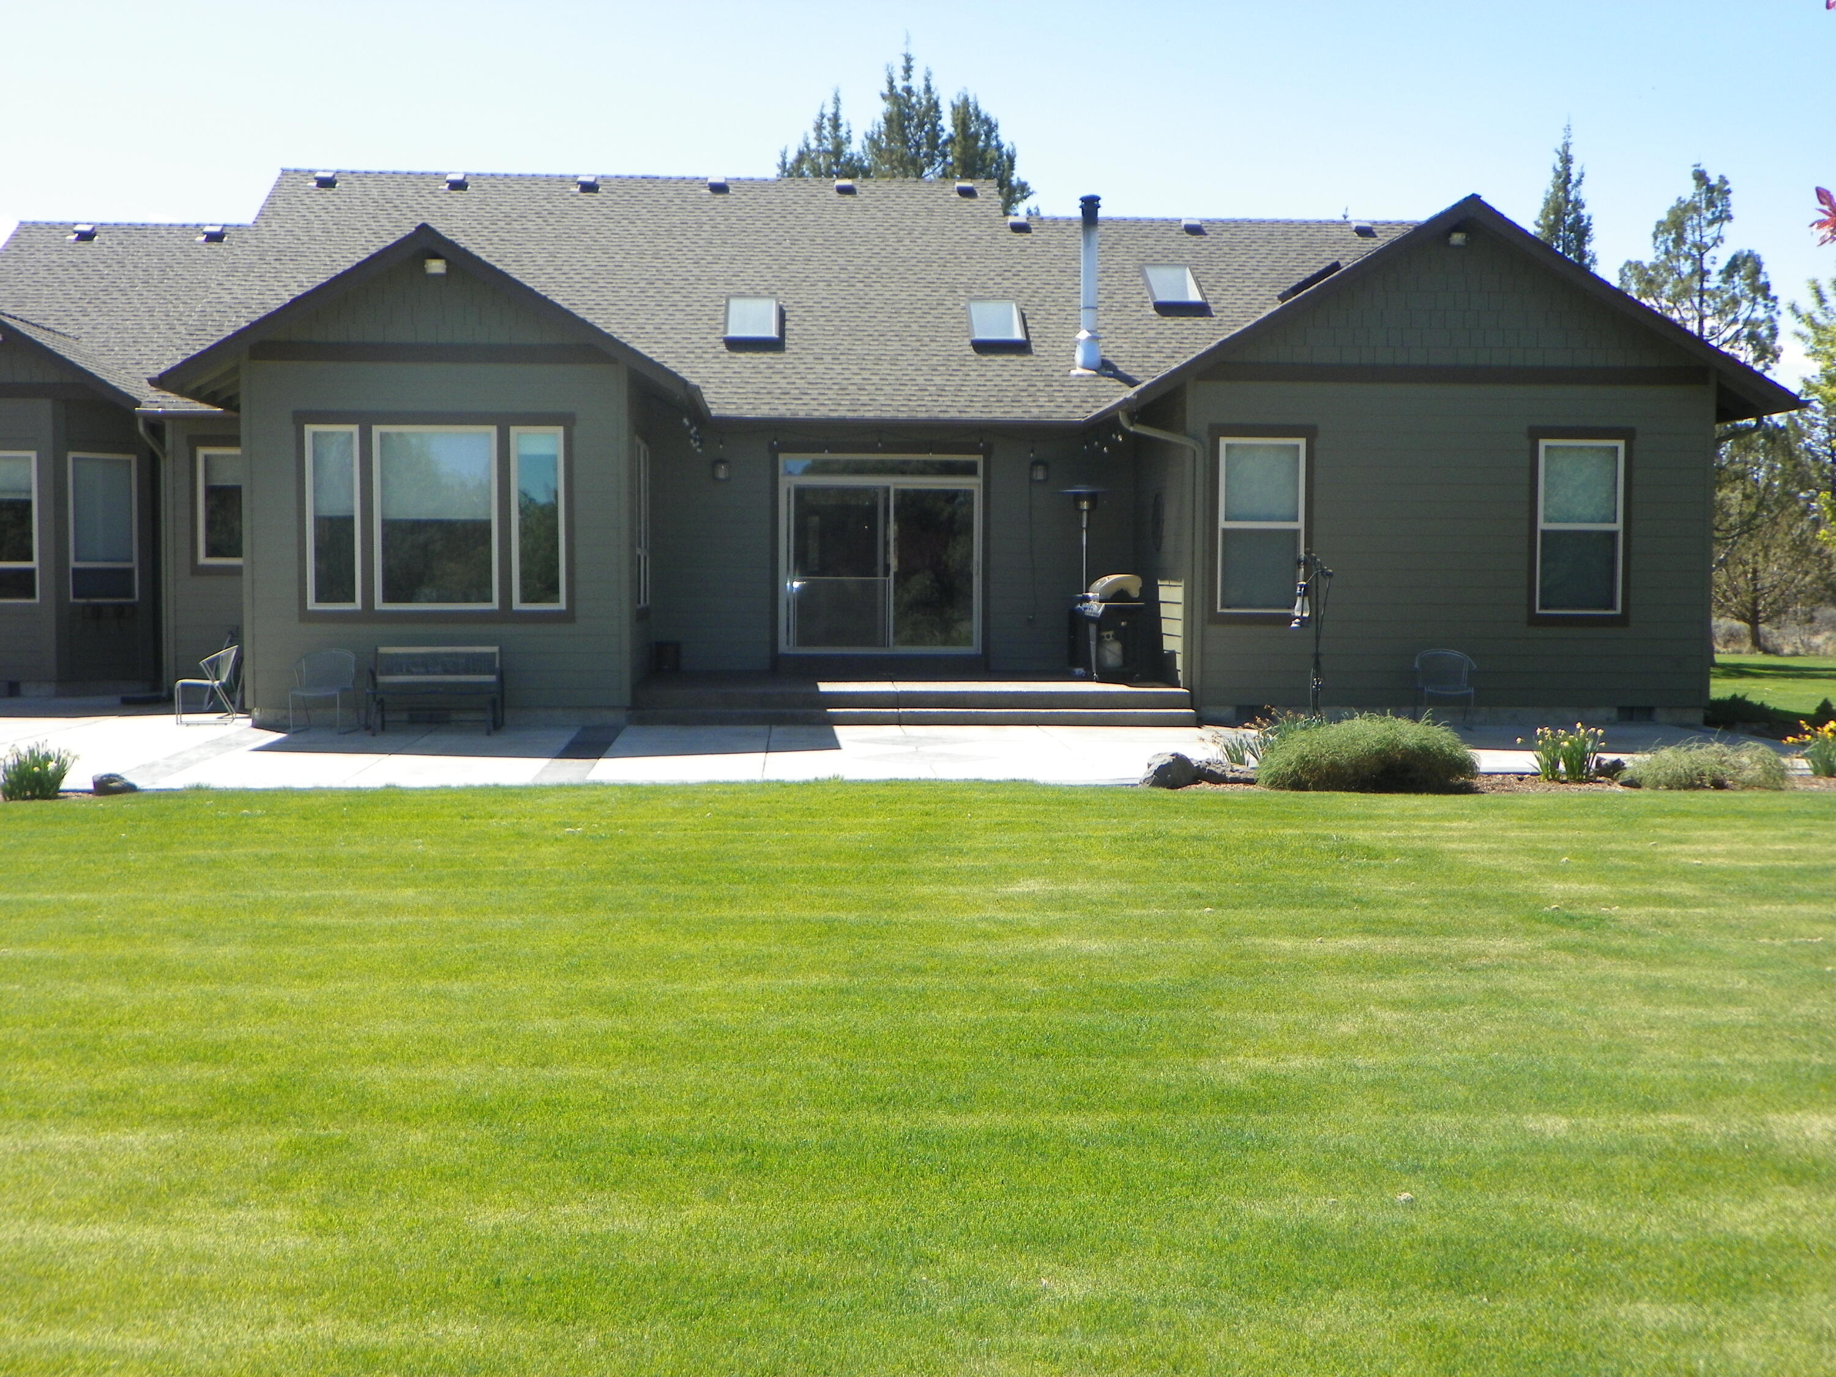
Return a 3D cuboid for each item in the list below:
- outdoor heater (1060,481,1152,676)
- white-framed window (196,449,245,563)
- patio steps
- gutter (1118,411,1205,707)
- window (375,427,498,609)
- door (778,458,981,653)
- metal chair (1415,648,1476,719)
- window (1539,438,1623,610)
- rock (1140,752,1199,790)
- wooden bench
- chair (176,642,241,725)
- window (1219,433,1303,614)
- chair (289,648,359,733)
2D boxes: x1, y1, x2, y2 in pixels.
[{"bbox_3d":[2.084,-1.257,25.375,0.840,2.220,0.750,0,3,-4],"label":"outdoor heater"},{"bbox_3d":[-7.899,-2.126,25.434,1.050,1.370,0.090,0,3,-4],"label":"white-framed window"},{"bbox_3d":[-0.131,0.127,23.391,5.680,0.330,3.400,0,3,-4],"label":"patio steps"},{"bbox_3d":[2.497,-1.303,22.319,0.880,3.080,0.220,0,4,-4],"label":"gutter"},{"bbox_3d":[-4.749,-1.680,21.415,1.220,1.820,0.100,0,4,-4],"label":"window"},{"bbox_3d":[-0.449,-1.604,26.016,2.430,2.400,0.130,0,4,-4],"label":"door"},{"bbox_3d":[5.416,0.000,22.273,0.600,0.800,0.580,1,4,4],"label":"metal chair"},{"bbox_3d":[6.992,-1.692,22.881,0.940,1.840,0.090,0,3,-4],"label":"window"},{"bbox_3d":[1.953,0.623,16.788,0.440,0.270,0.380,0,4,-4],"label":"rock"},{"bbox_3d":[-4.602,0.013,20.763,1.270,0.800,0.700,0,4,-4],"label":"wooden bench"},{"bbox_3d":[-7.179,-0.047,21.988,0.600,0.770,0.540,0,3,-10],"label":"chair"},{"bbox_3d":[3.579,-1.695,22.595,0.906,1.816,0.100,0,3,-3],"label":"window"},{"bbox_3d":[-5.711,0.020,20.889,0.540,0.770,0.600,0,3,2],"label":"chair"}]

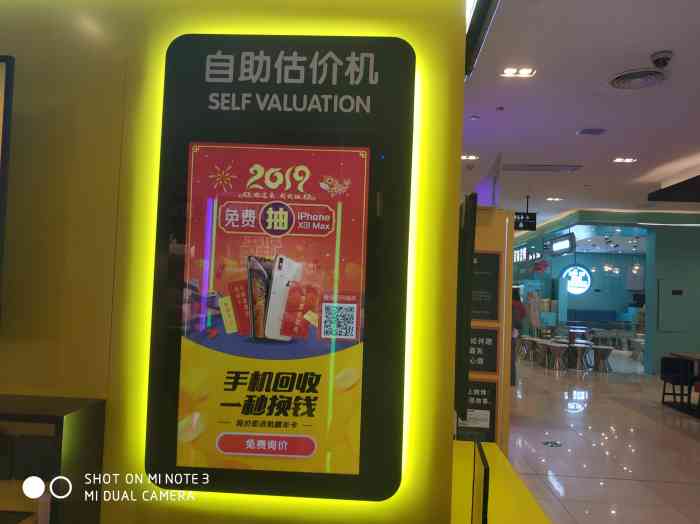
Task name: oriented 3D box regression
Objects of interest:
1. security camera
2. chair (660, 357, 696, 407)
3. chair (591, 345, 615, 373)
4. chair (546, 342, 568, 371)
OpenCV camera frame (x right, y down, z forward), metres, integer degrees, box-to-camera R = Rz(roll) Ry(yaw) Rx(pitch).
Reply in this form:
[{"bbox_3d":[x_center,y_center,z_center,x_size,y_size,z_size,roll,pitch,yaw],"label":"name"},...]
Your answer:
[{"bbox_3d":[2.301,-1.473,4.032,0.145,0.100,0.145,2,-3,4],"label":"security camera"},{"bbox_3d":[5.021,1.787,8.323,0.460,0.720,0.460,2,-3,-11],"label":"chair"},{"bbox_3d":[5.416,2.046,11.650,0.420,0.530,0.420,2,-3,4],"label":"chair"},{"bbox_3d":[4.449,2.014,11.687,0.400,0.530,0.400,2,-3,4],"label":"chair"}]

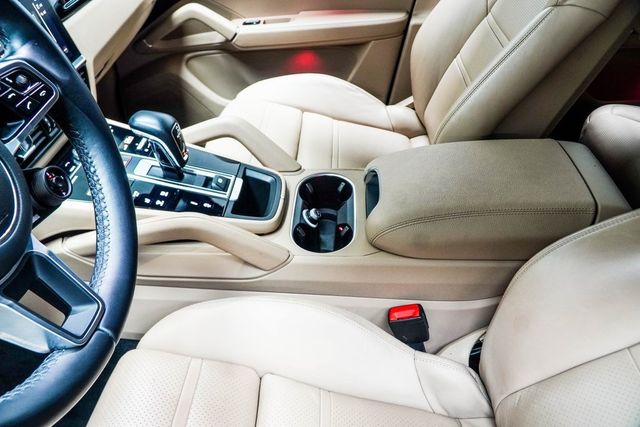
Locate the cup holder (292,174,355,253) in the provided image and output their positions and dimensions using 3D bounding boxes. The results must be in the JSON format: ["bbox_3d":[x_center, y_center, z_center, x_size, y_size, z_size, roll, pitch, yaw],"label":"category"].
[{"bbox_3d":[0.006,0.020,0.723,0.092,0.072,0.180,1,39,2],"label":"cup holder"}]

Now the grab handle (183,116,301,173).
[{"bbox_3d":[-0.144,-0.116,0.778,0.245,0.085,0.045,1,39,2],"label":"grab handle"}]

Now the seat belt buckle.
[{"bbox_3d":[0.118,0.156,0.638,0.042,0.070,0.026,-14,37,14],"label":"seat belt buckle"}]

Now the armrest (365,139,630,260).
[{"bbox_3d":[0.228,-0.029,0.675,0.335,0.072,0.210,1,39,2],"label":"armrest"}]

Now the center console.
[{"bbox_3d":[-0.199,-0.034,0.686,0.288,0.058,0.172,13,39,-7],"label":"center console"}]

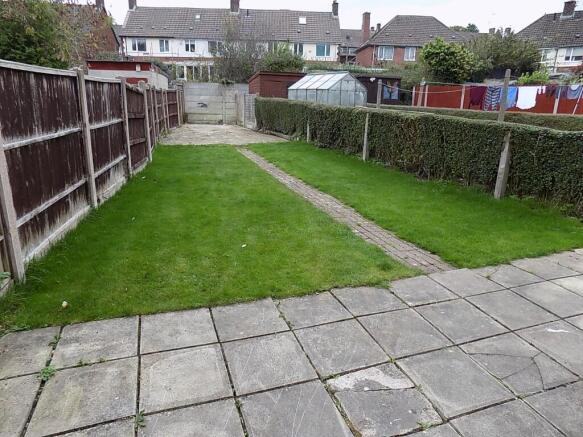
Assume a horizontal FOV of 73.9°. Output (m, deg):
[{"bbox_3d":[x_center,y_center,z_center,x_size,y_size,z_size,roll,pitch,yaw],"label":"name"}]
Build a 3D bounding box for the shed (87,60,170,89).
[{"bbox_3d":[-7.165,-5.620,17.489,2.450,2.400,4.600,-2,18,-10],"label":"shed"}]

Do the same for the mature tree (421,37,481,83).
[{"bbox_3d":[7.586,-6.895,19.271,3.000,3.860,3.000,1,17,0],"label":"mature tree"}]

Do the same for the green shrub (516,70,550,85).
[{"bbox_3d":[9.591,-4.844,15.710,1.400,2.170,1.400,1,17,0],"label":"green shrub"}]

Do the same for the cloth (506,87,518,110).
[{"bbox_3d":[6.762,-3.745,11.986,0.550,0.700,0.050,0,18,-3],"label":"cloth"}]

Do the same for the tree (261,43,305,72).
[{"bbox_3d":[-0.614,-9.409,25.348,3.100,3.870,3.100,1,17,0],"label":"tree"}]

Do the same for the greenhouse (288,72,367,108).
[{"bbox_3d":[1.399,-4.820,15.634,1.950,2.050,2.600,-10,21,-33],"label":"greenhouse"}]

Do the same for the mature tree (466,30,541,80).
[{"bbox_3d":[11.815,-8.267,22.481,4.700,4.710,4.700,1,17,0],"label":"mature tree"}]

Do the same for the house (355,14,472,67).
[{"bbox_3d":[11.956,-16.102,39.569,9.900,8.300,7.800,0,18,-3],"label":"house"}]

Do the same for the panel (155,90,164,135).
[{"bbox_3d":[-4.449,-3.600,13.154,0.060,1.550,1.830,-2,18,-11],"label":"panel"}]

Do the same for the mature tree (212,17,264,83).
[{"bbox_3d":[-3.259,-9.722,24.219,3.400,5.240,3.400,1,17,0],"label":"mature tree"}]

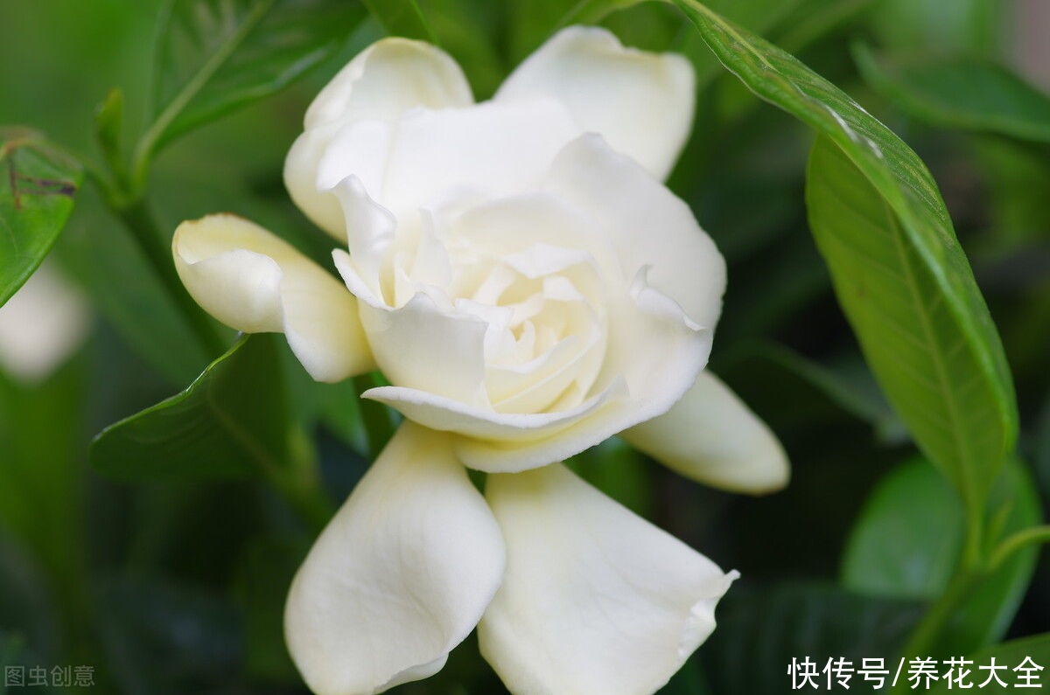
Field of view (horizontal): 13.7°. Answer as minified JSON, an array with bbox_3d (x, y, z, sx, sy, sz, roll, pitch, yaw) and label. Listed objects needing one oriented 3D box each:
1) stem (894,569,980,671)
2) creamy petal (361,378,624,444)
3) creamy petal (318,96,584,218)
[{"bbox_3d":[0.054,0.036,0.575,0.004,0.015,0.004,30,6,3],"label":"stem"},{"bbox_3d":[-0.004,0.008,0.547,0.033,0.008,0.012,-1,12,-3],"label":"creamy petal"},{"bbox_3d":[-0.010,-0.024,0.555,0.033,0.016,0.010,3,-15,1],"label":"creamy petal"}]

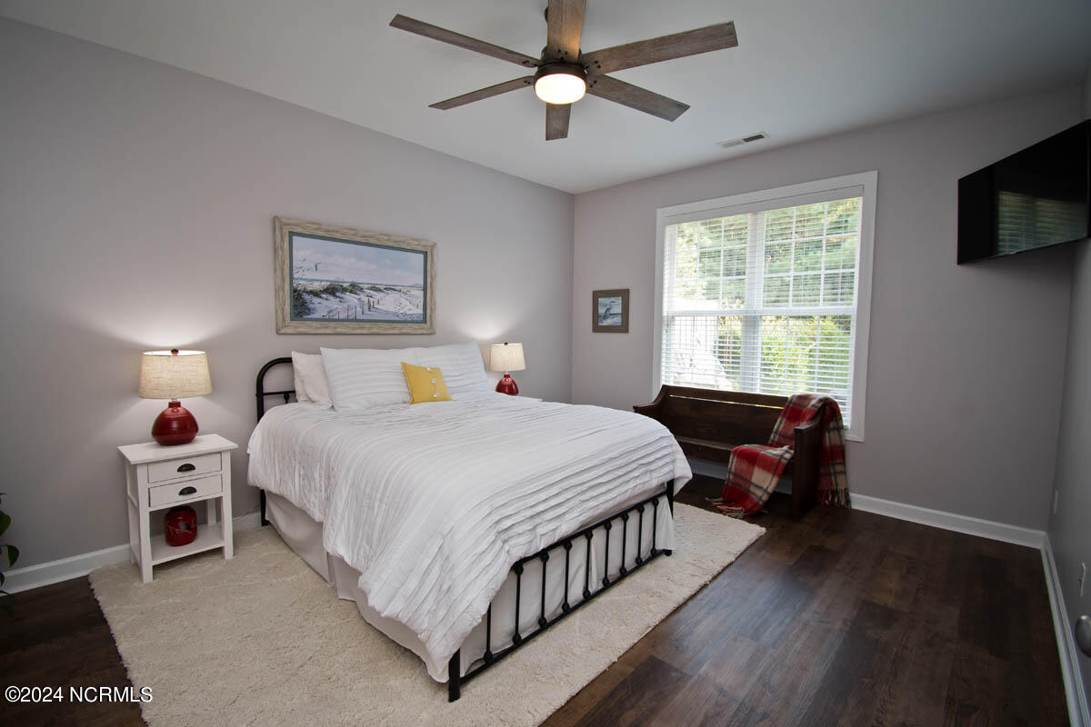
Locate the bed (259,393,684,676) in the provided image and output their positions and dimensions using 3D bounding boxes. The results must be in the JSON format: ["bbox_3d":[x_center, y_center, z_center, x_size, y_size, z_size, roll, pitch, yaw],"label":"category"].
[{"bbox_3d":[-0.455,0.662,2.746,1.939,0.753,1.795,5,6,44],"label":"bed"}]

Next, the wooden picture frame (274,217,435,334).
[{"bbox_3d":[-1.322,-0.592,3.357,0.040,0.756,1.192,5,6,44],"label":"wooden picture frame"}]

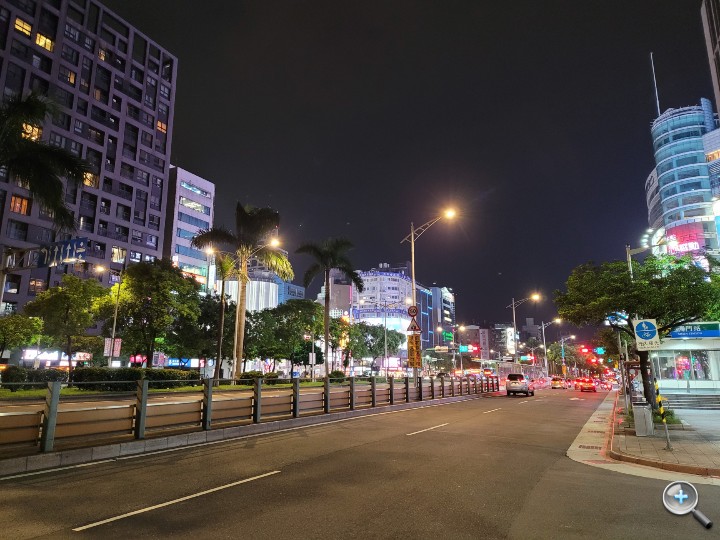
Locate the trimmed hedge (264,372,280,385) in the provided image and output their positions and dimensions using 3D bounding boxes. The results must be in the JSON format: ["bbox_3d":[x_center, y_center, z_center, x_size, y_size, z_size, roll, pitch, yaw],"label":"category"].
[{"bbox_3d":[-8.217,10.265,50.608,0.950,1.140,1.250,-5,-12,24],"label":"trimmed hedge"}]

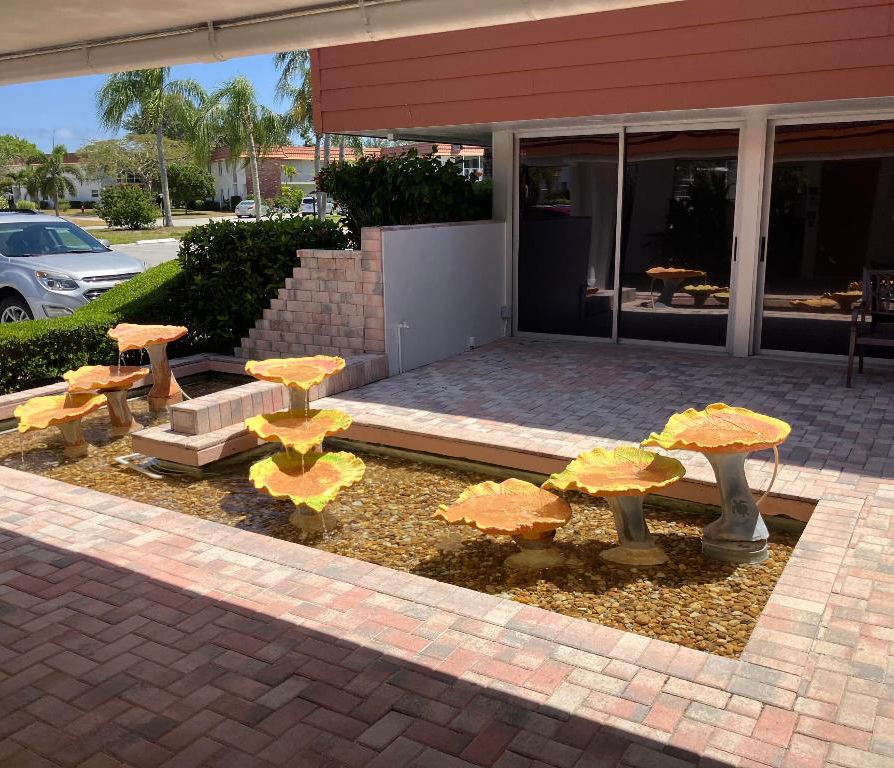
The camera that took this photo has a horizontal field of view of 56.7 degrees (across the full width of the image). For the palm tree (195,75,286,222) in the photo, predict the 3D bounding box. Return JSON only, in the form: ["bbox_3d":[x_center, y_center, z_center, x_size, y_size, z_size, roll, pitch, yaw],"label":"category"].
[{"bbox_3d":[-13.712,-15.604,55.000,5.900,9.990,5.800,-1,12,0],"label":"palm tree"}]

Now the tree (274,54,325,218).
[{"bbox_3d":[-7.935,-15.104,50.044,6.000,10.380,6.000,-1,13,0],"label":"tree"}]

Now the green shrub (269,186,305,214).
[{"bbox_3d":[-15.790,-18.185,81.996,3.400,2.660,3.000,-1,13,0],"label":"green shrub"}]

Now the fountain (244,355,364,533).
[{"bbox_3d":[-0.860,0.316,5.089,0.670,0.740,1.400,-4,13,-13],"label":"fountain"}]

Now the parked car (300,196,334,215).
[{"bbox_3d":[-12.664,-17.391,81.004,1.850,1.680,4.600,1,13,10],"label":"parked car"}]

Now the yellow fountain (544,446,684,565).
[{"bbox_3d":[0.857,0.619,4.121,0.680,0.480,0.640,-2,13,-6],"label":"yellow fountain"}]

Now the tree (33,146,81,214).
[{"bbox_3d":[-35.449,-18.381,75.000,4.300,6.680,4.200,-1,12,0],"label":"tree"}]

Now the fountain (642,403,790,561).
[{"bbox_3d":[1.340,0.491,4.099,0.690,0.720,0.640,-2,13,-6],"label":"fountain"}]

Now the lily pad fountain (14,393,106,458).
[{"bbox_3d":[-2.771,0.317,6.045,0.600,0.380,0.660,5,14,27],"label":"lily pad fountain"}]

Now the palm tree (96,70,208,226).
[{"bbox_3d":[-16.771,-13.743,47.536,6.400,9.310,6.400,-1,13,0],"label":"palm tree"}]

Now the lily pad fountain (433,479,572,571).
[{"bbox_3d":[0.272,0.701,4.036,0.680,0.310,0.560,0,13,5],"label":"lily pad fountain"}]

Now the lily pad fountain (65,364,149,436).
[{"bbox_3d":[-2.534,0.168,6.279,0.570,0.470,0.660,5,14,25],"label":"lily pad fountain"}]

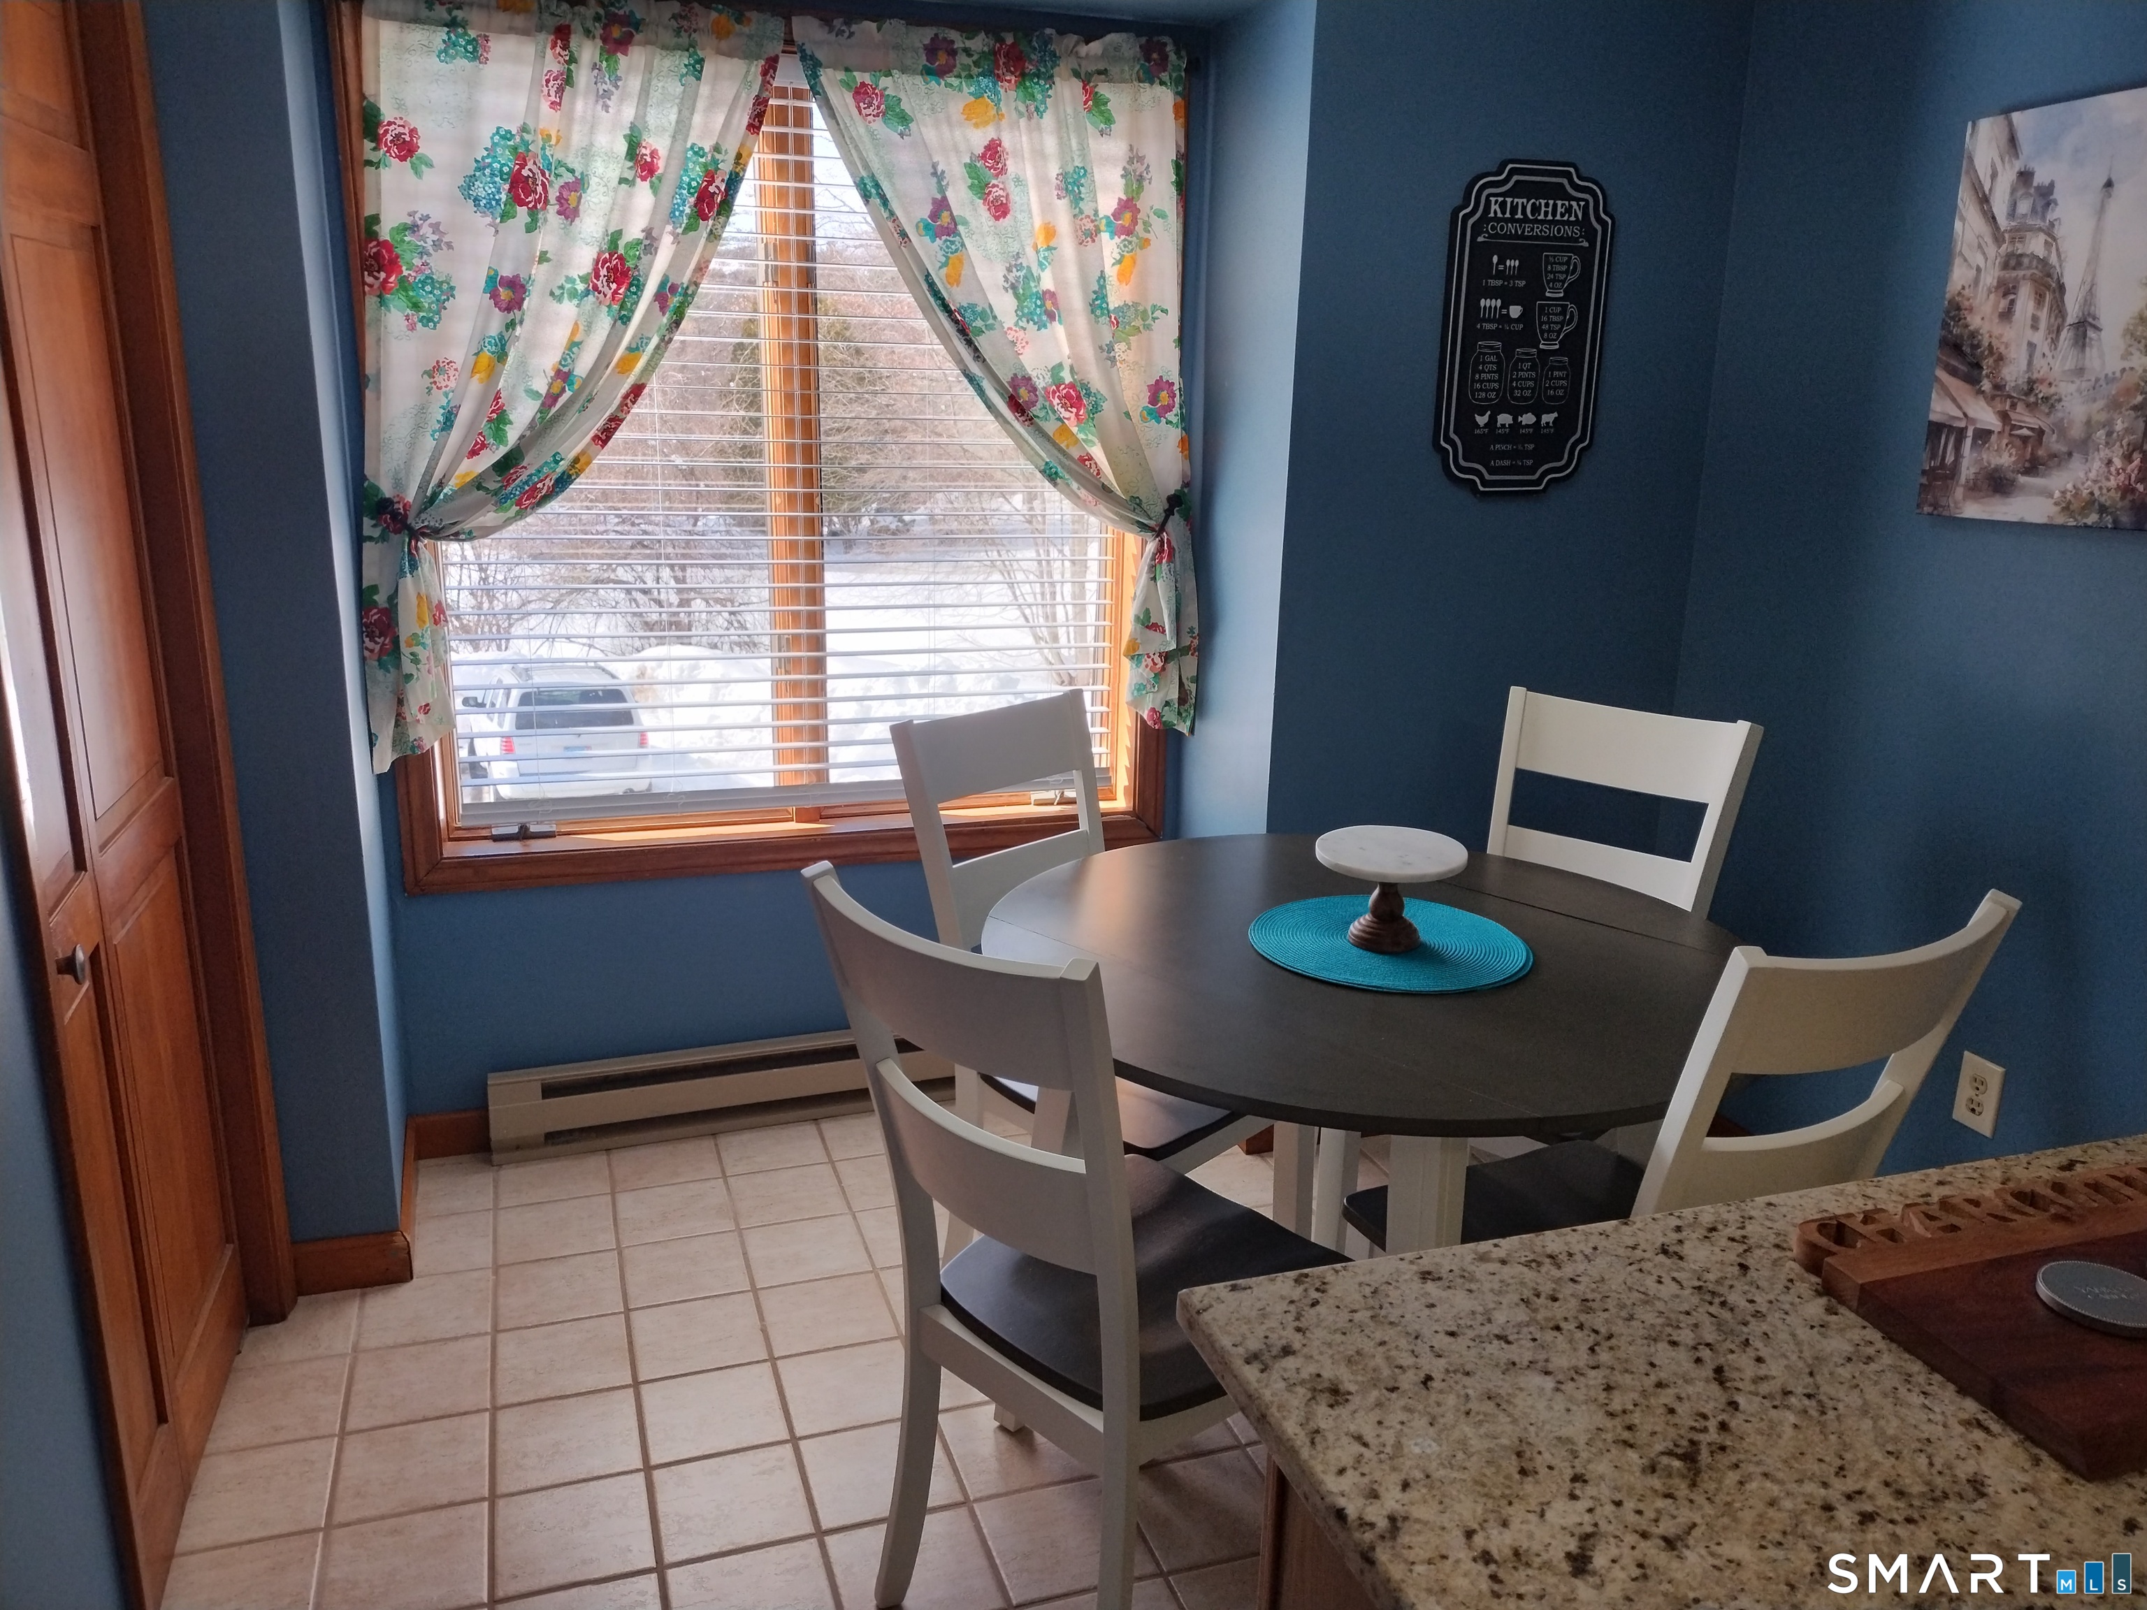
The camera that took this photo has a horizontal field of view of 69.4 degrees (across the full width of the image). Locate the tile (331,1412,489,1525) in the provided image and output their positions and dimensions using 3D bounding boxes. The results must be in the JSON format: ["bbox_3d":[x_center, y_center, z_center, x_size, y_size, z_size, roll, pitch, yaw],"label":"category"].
[{"bbox_3d":[-0.922,0.931,2.173,0.197,0.009,0.197,-4,15,-19],"label":"tile"}]

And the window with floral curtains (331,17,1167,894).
[{"bbox_3d":[-0.523,-0.658,3.012,1.552,1.621,0.070,-4,15,-19],"label":"window with floral curtains"}]

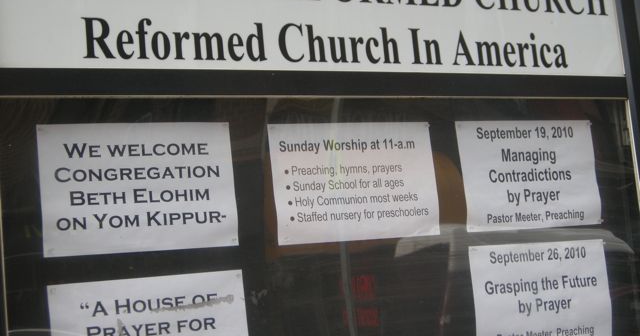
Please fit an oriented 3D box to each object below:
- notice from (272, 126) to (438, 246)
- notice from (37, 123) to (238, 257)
[{"bbox_3d":[0.088,0.033,2.631,0.432,0.279,0.010,-2,-7,-27],"label":"notice"},{"bbox_3d":[-0.385,0.042,2.389,0.432,0.279,0.010,-2,-7,-27],"label":"notice"}]

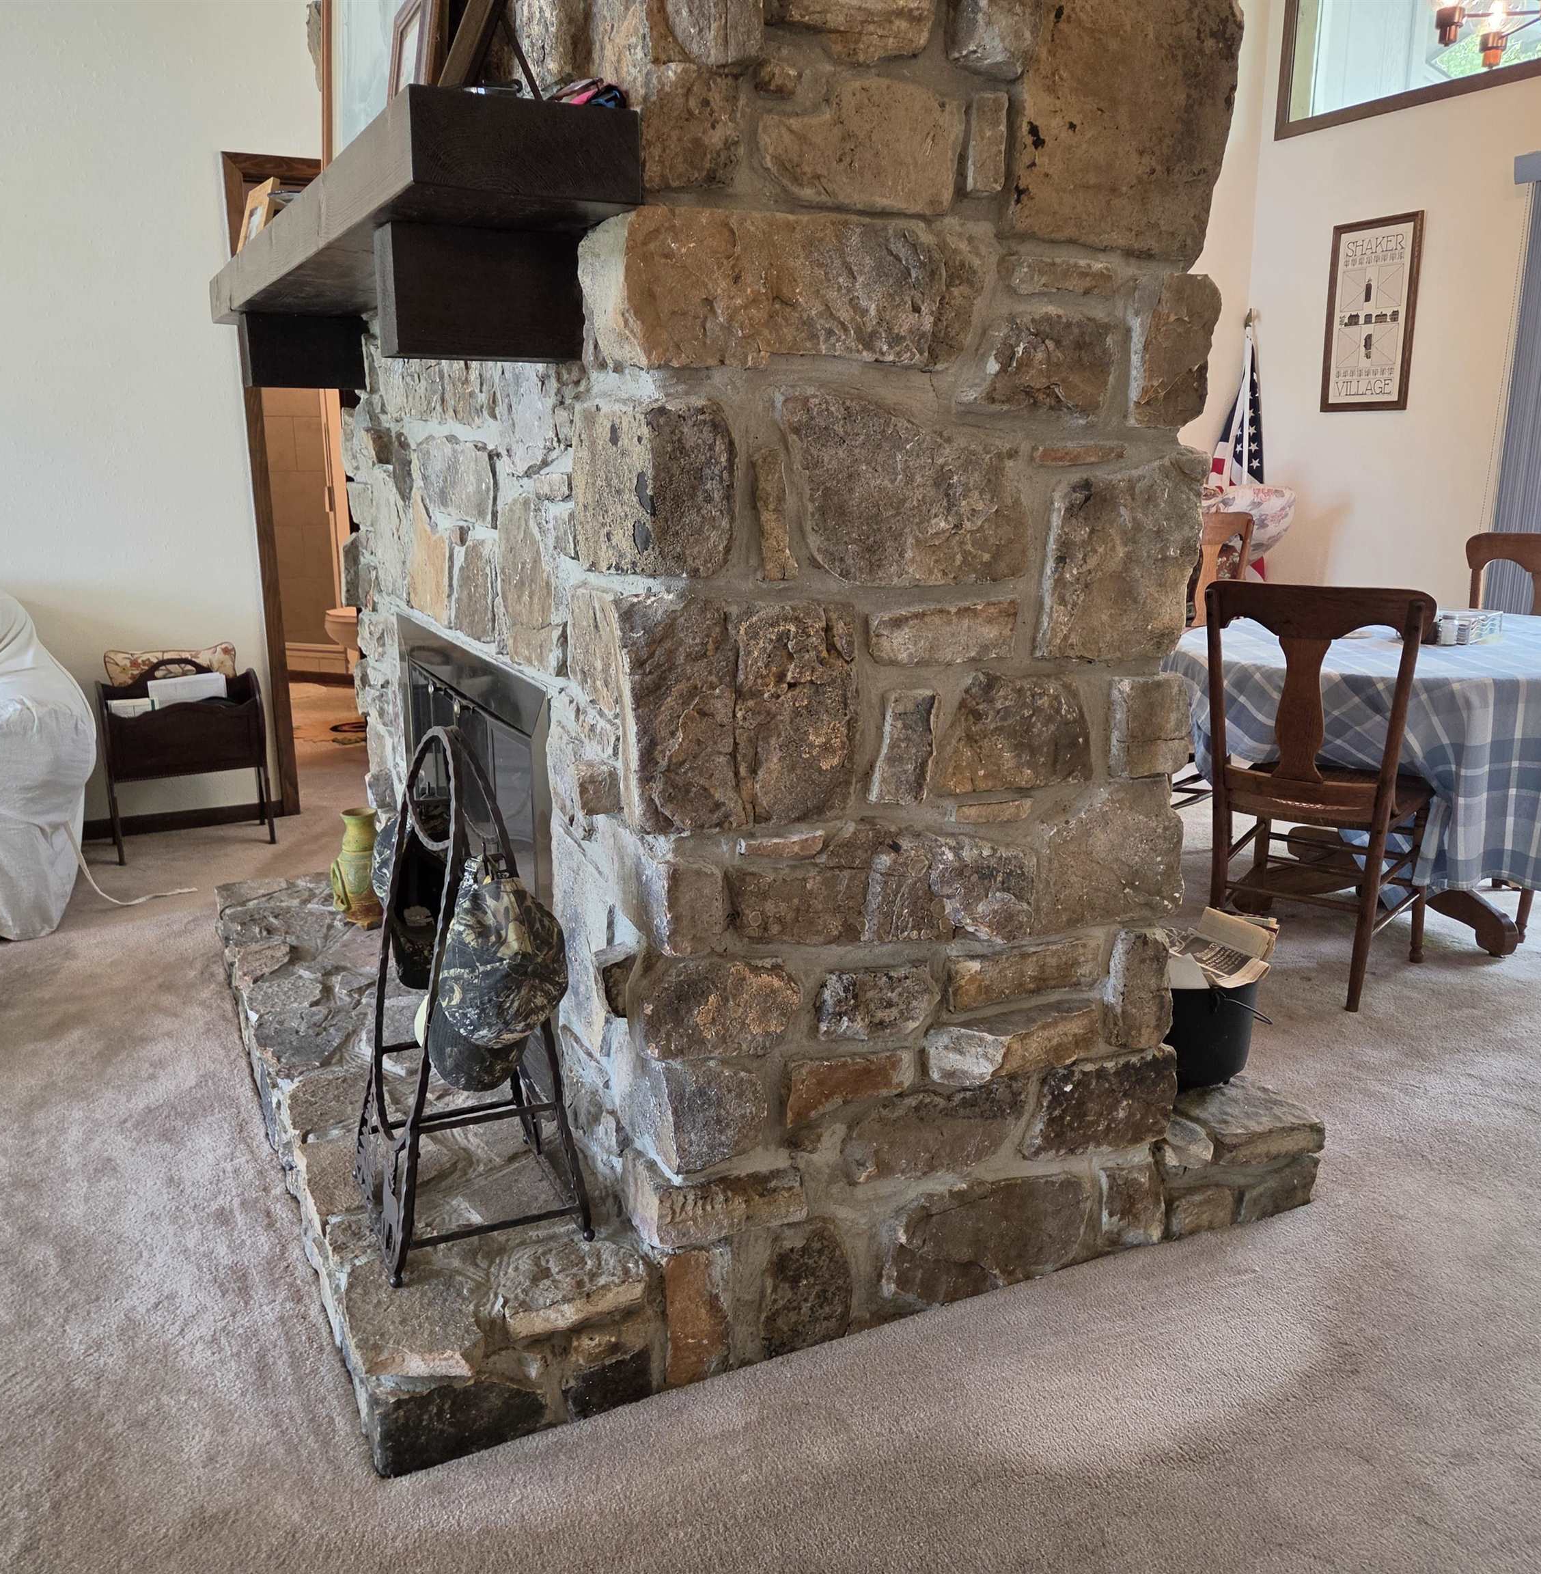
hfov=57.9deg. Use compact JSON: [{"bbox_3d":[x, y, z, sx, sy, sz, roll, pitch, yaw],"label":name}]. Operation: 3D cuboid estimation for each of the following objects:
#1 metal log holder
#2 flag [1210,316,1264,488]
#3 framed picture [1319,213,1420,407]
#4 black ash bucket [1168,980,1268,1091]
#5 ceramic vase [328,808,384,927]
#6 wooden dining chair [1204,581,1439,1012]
[{"bbox_3d":[-0.458,0.269,2.025,0.300,0.755,0.335,-7,15,-26],"label":"metal log holder"},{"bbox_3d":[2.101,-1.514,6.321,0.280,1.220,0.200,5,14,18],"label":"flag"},{"bbox_3d":[2.478,-1.945,5.762,0.025,0.765,0.450,-7,15,-26],"label":"framed picture"},{"bbox_3d":[0.756,0.412,2.569,0.275,0.210,0.270,0,14,0],"label":"black ash bucket"},{"bbox_3d":[-0.979,0.193,3.339,0.125,0.275,0.140,-7,15,-26],"label":"ceramic vase"},{"bbox_3d":[1.325,-0.019,3.336,0.485,0.955,0.520,10,17,36],"label":"wooden dining chair"}]

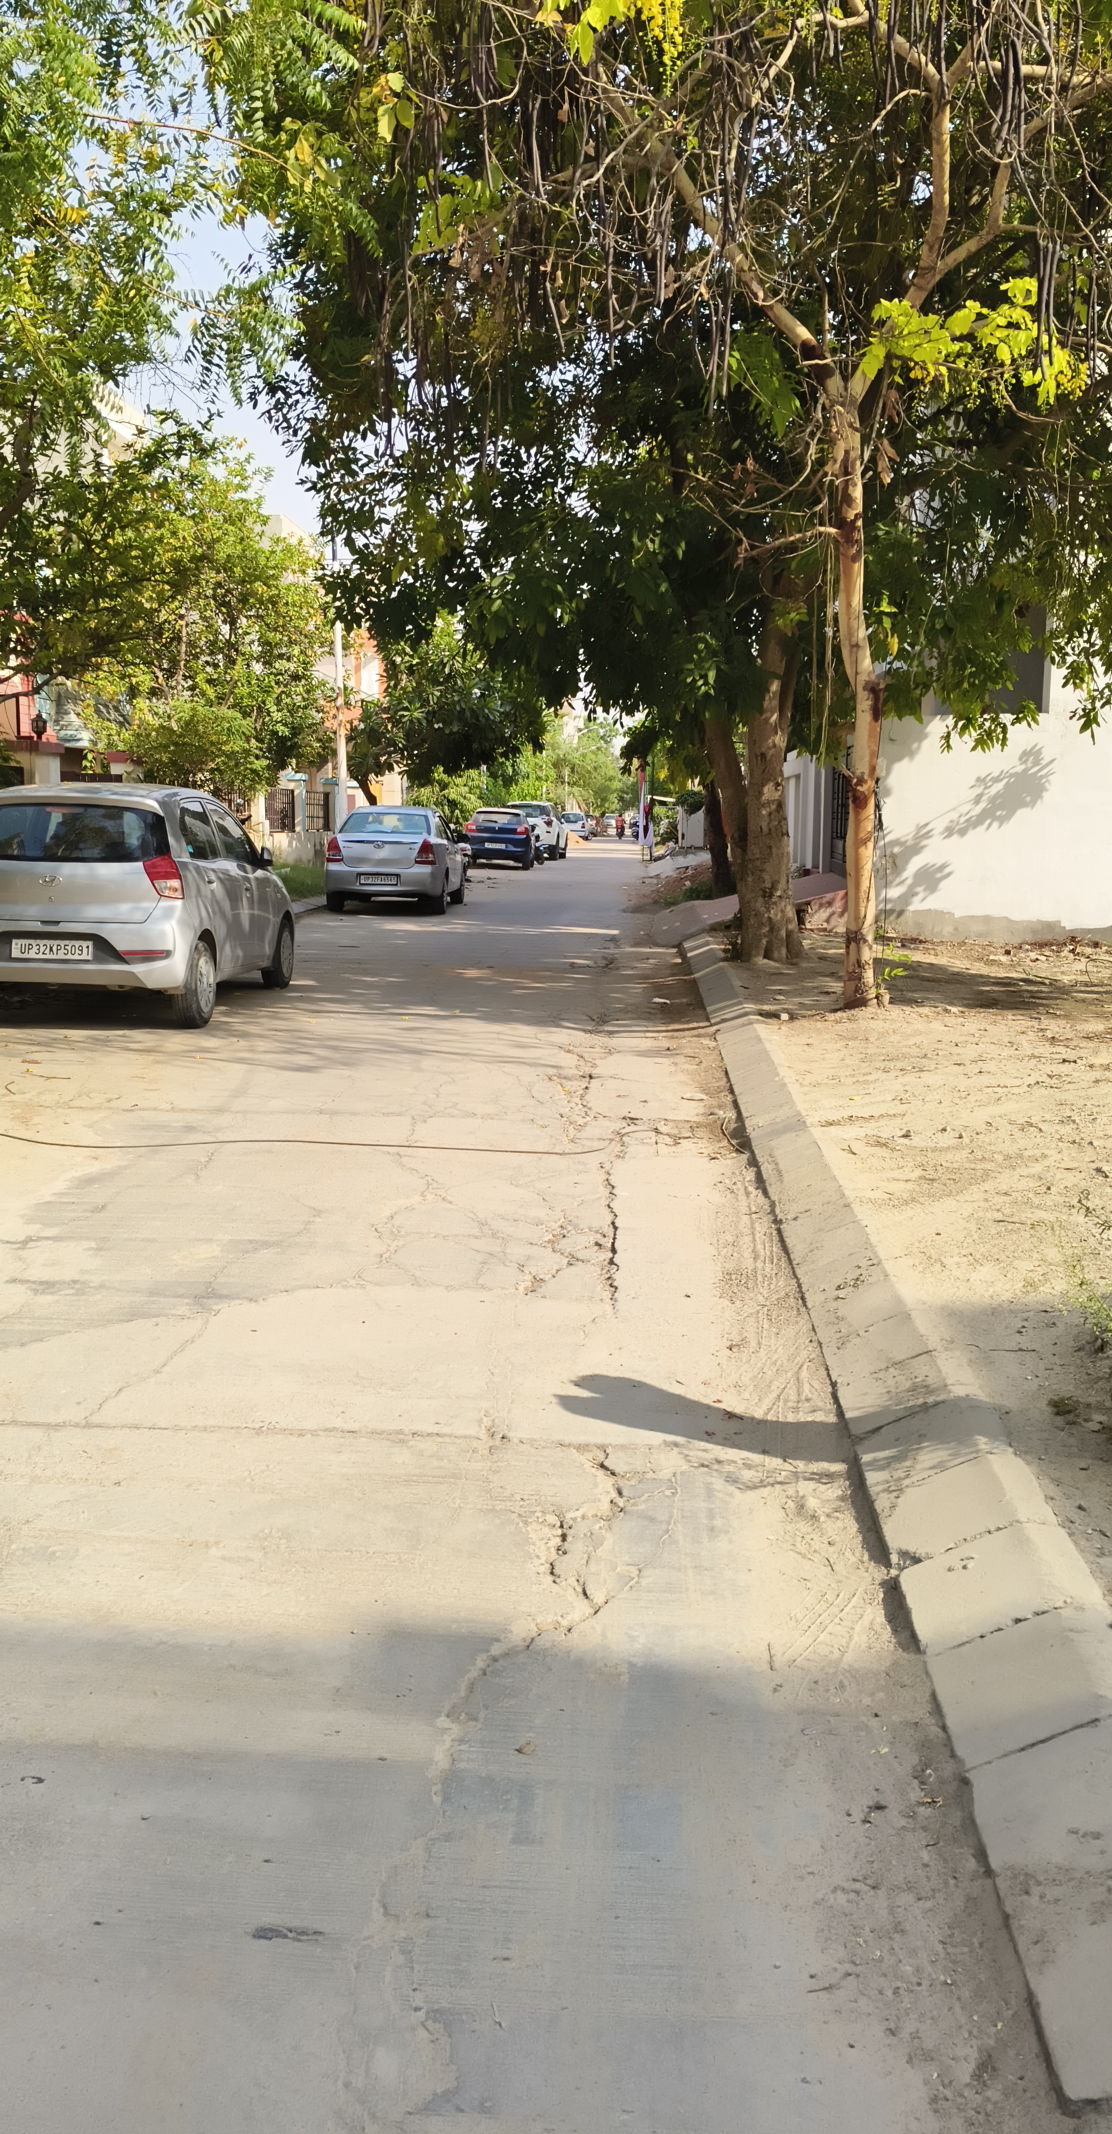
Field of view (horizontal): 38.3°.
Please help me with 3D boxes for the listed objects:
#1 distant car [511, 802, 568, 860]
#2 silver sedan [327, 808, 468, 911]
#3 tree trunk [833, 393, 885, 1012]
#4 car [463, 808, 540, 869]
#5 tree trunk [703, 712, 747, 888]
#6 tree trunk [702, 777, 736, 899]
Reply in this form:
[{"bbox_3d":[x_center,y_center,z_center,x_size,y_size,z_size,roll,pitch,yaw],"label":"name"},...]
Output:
[{"bbox_3d":[-0.630,-7.082,48.161,1.820,1.660,4.350,1,9,4],"label":"distant car"},{"bbox_3d":[-2.329,-3.138,23.986,1.710,1.510,4.270,1,9,2],"label":"silver sedan"},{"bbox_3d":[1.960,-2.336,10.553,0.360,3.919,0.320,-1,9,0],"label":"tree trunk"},{"bbox_3d":[-1.403,-6.020,42.211,1.750,1.510,3.990,1,9,2],"label":"car"},{"bbox_3d":[1.513,-2.354,14.184,0.330,1.540,0.300,-4,9,1],"label":"tree trunk"},{"bbox_3d":[2.438,-3.450,24.160,0.400,1.853,0.350,-3,9,1],"label":"tree trunk"}]

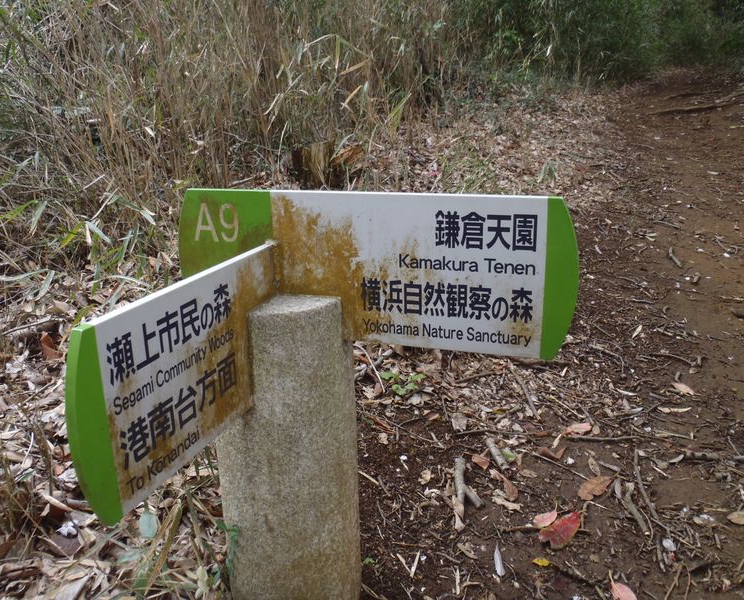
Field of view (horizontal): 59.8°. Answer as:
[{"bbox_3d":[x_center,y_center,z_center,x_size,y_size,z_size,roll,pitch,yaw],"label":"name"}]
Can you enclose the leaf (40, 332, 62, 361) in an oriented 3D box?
[{"bbox_3d":[-1.217,0.177,2.465,0.080,0.090,0.050,-10,19,-27],"label":"leaf"}]

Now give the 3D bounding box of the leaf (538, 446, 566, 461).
[{"bbox_3d":[0.457,0.385,1.625,0.070,0.022,0.054,-1,20,3],"label":"leaf"}]

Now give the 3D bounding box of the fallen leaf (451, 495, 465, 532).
[{"bbox_3d":[0.193,0.466,1.415,0.023,0.025,0.100,-2,20,-1],"label":"fallen leaf"}]

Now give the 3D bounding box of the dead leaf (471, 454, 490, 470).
[{"bbox_3d":[0.298,0.444,1.775,0.042,0.020,0.075,-9,18,-24],"label":"dead leaf"}]

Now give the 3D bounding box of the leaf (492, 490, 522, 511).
[{"bbox_3d":[0.335,0.497,1.600,0.085,0.018,0.040,12,21,37],"label":"leaf"}]

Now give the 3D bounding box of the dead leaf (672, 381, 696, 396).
[{"bbox_3d":[1.063,0.303,2.204,0.040,0.018,0.100,-7,18,-19],"label":"dead leaf"}]

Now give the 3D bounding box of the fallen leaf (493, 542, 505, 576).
[{"bbox_3d":[0.275,0.562,1.401,0.021,0.010,0.105,1,17,5],"label":"fallen leaf"}]

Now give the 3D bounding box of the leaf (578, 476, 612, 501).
[{"bbox_3d":[0.516,0.431,1.498,0.051,0.018,0.122,12,24,33],"label":"leaf"}]

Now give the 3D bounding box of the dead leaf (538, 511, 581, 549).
[{"bbox_3d":[0.431,0.526,1.484,0.130,0.025,0.070,-13,20,-35],"label":"dead leaf"}]

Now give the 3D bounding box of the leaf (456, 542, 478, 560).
[{"bbox_3d":[0.194,0.510,1.312,0.016,0.012,0.052,-10,21,-22],"label":"leaf"}]

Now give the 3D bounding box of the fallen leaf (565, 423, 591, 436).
[{"bbox_3d":[0.551,0.347,1.734,0.094,0.015,0.043,-10,22,-23],"label":"fallen leaf"}]

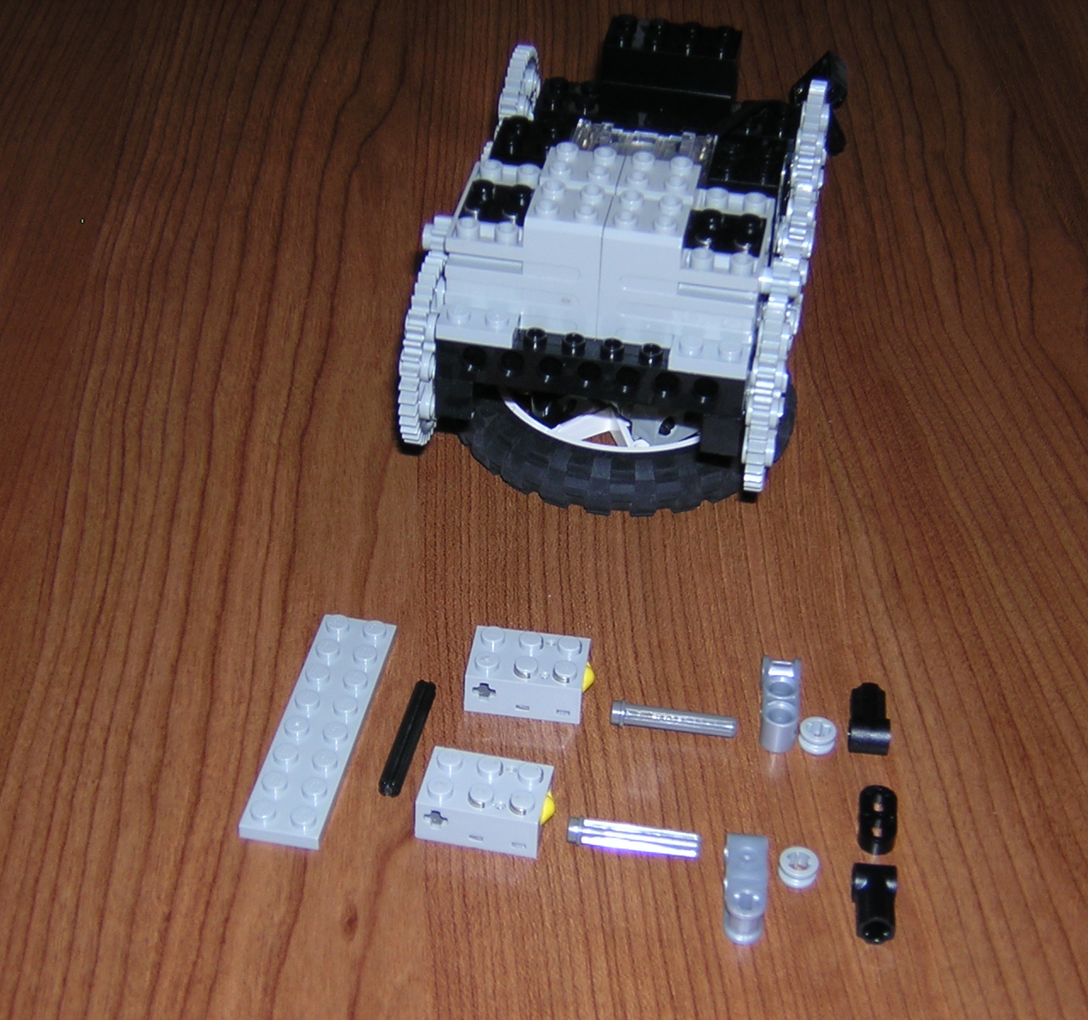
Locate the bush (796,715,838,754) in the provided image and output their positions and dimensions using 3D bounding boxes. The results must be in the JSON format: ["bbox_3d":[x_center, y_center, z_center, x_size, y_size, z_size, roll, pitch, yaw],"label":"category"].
[{"bbox_3d":[0.056,0.046,0.464,0.007,0.004,0.007,6,38,5],"label":"bush"}]

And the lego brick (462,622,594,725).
[{"bbox_3d":[-0.002,0.034,0.473,0.026,0.011,0.016,6,38,5],"label":"lego brick"}]

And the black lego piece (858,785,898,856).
[{"bbox_3d":[0.065,0.061,0.446,0.007,0.004,0.015,7,38,5],"label":"black lego piece"}]

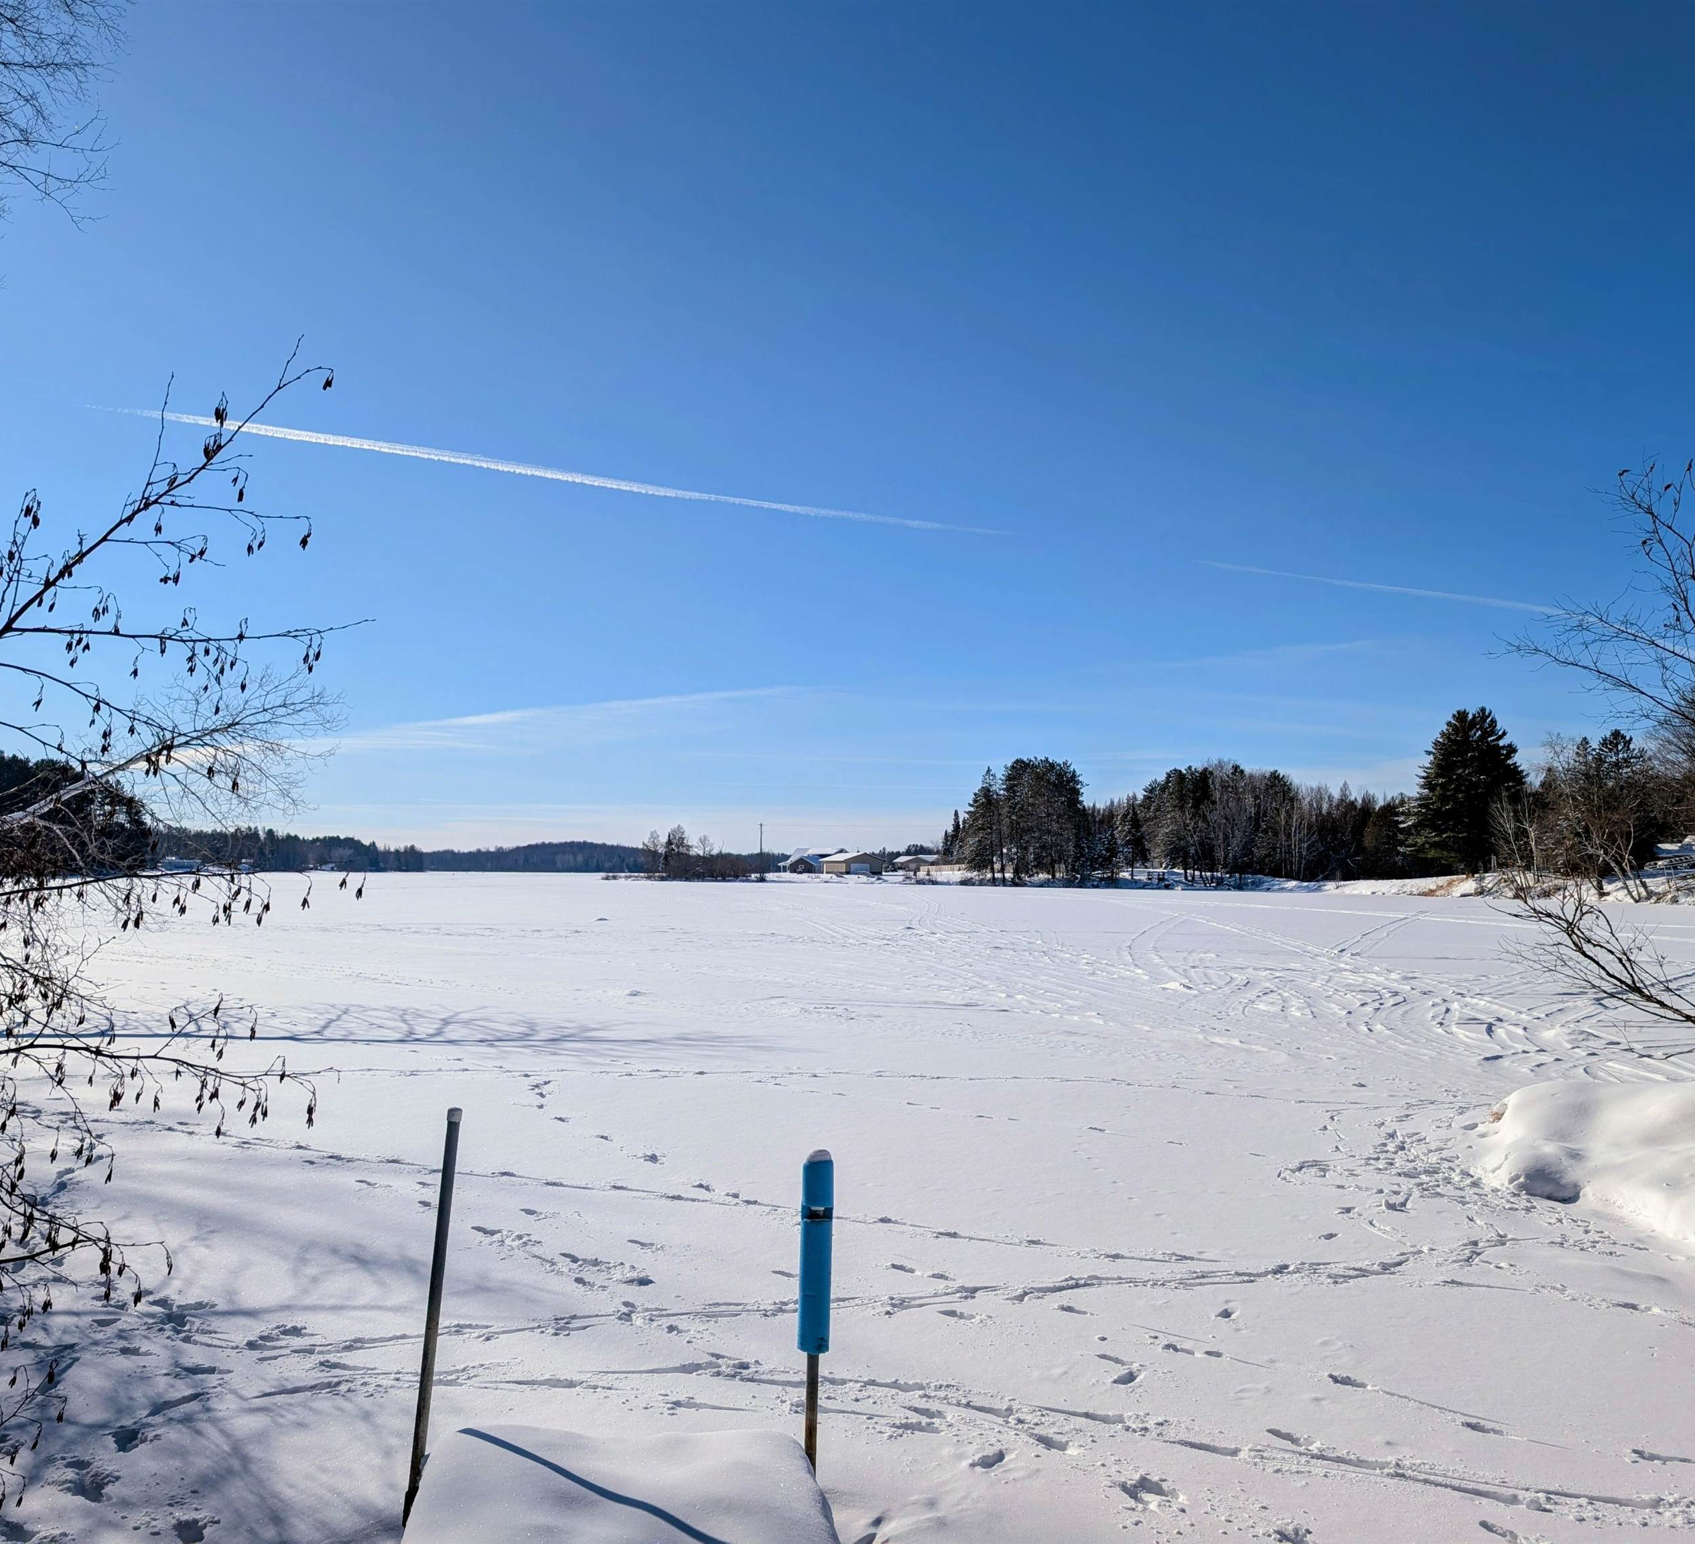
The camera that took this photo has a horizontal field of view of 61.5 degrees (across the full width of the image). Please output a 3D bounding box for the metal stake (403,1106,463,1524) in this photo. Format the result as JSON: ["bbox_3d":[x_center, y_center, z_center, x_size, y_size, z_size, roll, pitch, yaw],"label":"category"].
[{"bbox_3d":[-1.487,1.934,5.100,0.046,1.457,0.046,6,-4,0],"label":"metal stake"}]

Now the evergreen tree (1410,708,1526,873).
[{"bbox_3d":[69.581,2.250,160.000,13.322,18.993,13.056,0,-4,0],"label":"evergreen tree"}]

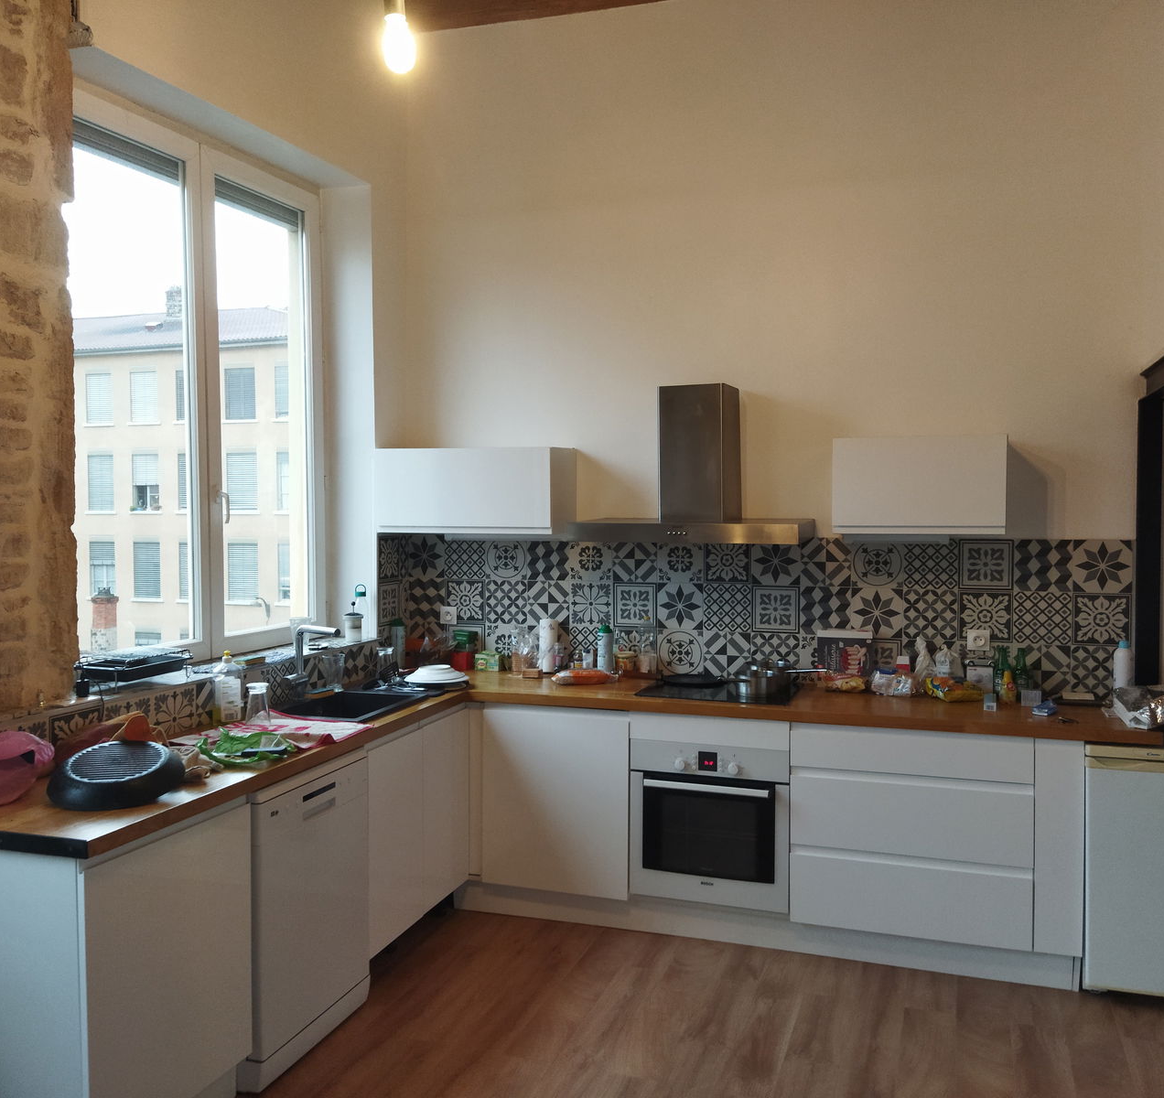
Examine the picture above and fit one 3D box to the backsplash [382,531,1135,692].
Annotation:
[{"bbox_3d":[0.616,0.240,4.686,2.980,0.600,0.040,1,3,19],"label":"backsplash"}]

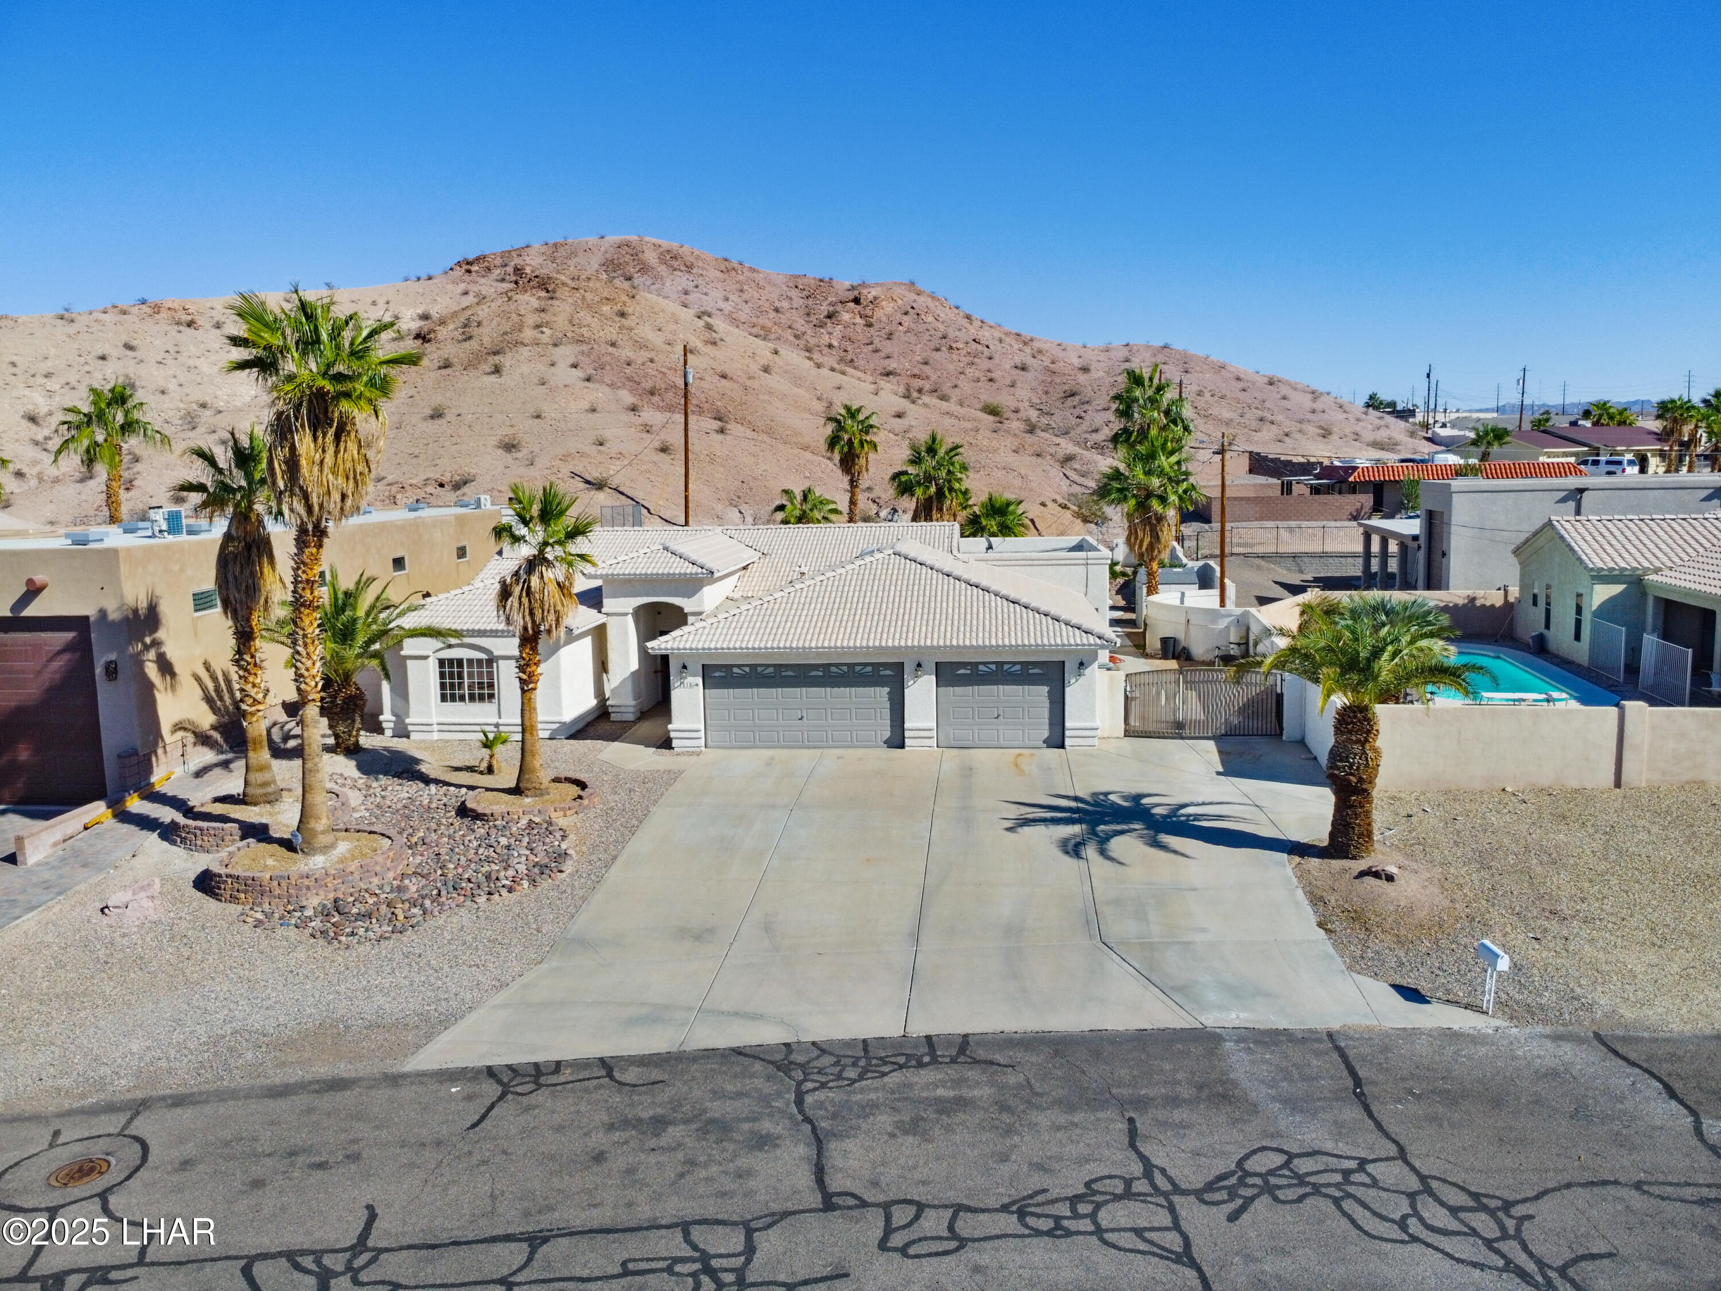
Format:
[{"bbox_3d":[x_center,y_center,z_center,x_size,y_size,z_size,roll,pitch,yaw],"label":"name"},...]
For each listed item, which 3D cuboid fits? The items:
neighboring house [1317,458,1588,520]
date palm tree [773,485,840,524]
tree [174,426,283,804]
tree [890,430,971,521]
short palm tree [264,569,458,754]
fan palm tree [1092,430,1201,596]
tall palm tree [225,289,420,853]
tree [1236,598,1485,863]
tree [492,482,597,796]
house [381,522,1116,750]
[{"bbox_3d":[40.483,-11.025,83.435,15.150,3.430,9.500,0,8,5],"label":"neighboring house"},{"bbox_3d":[-2.374,-4.467,52.902,2.970,5.260,2.970,-1,8,0],"label":"date palm tree"},{"bbox_3d":[-12.291,-0.505,24.100,2.452,7.689,2.452,0,9,5],"label":"tree"},{"bbox_3d":[3.078,-5.816,52.656,3.541,7.184,3.541,0,9,5],"label":"tree"},{"bbox_3d":[-12.345,0.347,29.623,4.780,4.470,4.780,-1,8,0],"label":"short palm tree"},{"bbox_3d":[10.756,-4.081,44.914,4.080,7.860,4.080,-1,8,0],"label":"fan palm tree"},{"bbox_3d":[-9.177,-1.151,21.106,3.184,9.989,3.184,0,9,5],"label":"tall palm tree"},{"bbox_3d":[9.014,1.475,21.667,4.540,4.690,4.540,-1,8,0],"label":"tree"},{"bbox_3d":[-6.686,-0.159,25.726,2.260,6.660,2.260,-1,8,0],"label":"tree"},{"bbox_3d":[-2.076,-1.113,36.611,19.900,4.900,17.500,0,9,5],"label":"house"}]

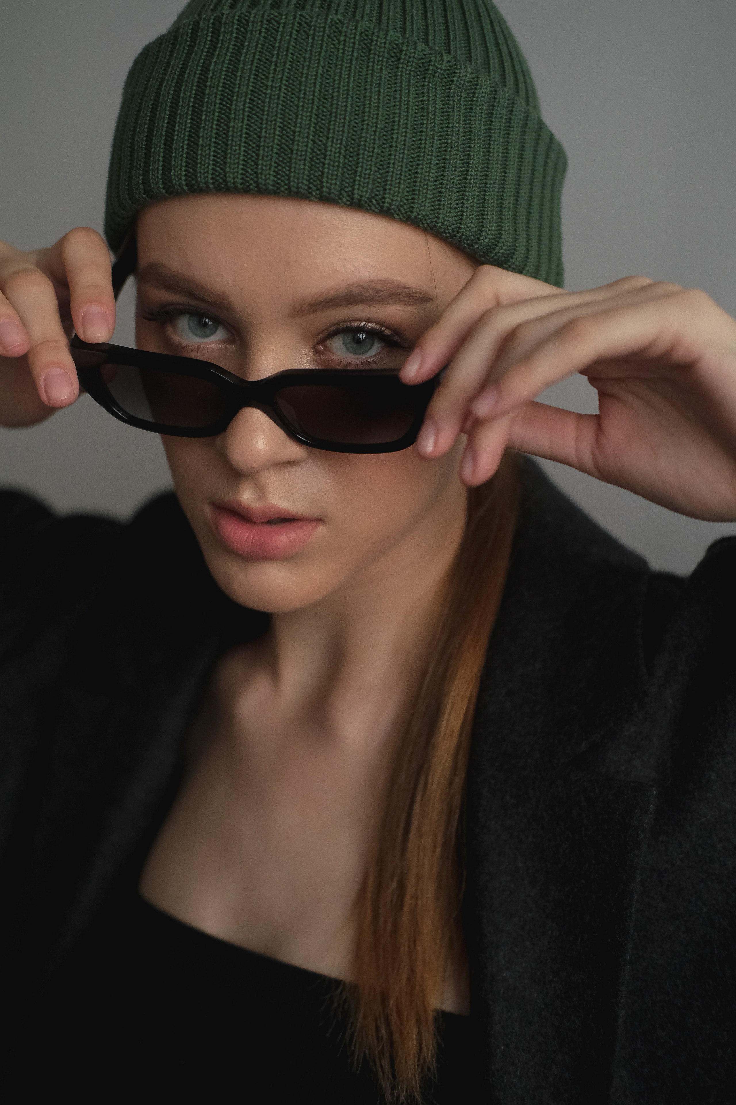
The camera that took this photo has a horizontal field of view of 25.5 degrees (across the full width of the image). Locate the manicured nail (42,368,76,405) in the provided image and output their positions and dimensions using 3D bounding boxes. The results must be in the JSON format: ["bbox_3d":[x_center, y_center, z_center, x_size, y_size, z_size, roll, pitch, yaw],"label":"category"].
[{"bbox_3d":[-0.110,-0.059,0.580,0.011,0.013,0.003,-12,-5,-12],"label":"manicured nail"}]

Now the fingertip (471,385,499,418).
[{"bbox_3d":[0.038,-0.049,0.527,0.008,0.011,0.005,49,7,36],"label":"fingertip"}]

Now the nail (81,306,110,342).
[{"bbox_3d":[-0.098,-0.083,0.588,0.010,0.012,0.003,-3,-6,-15],"label":"nail"}]

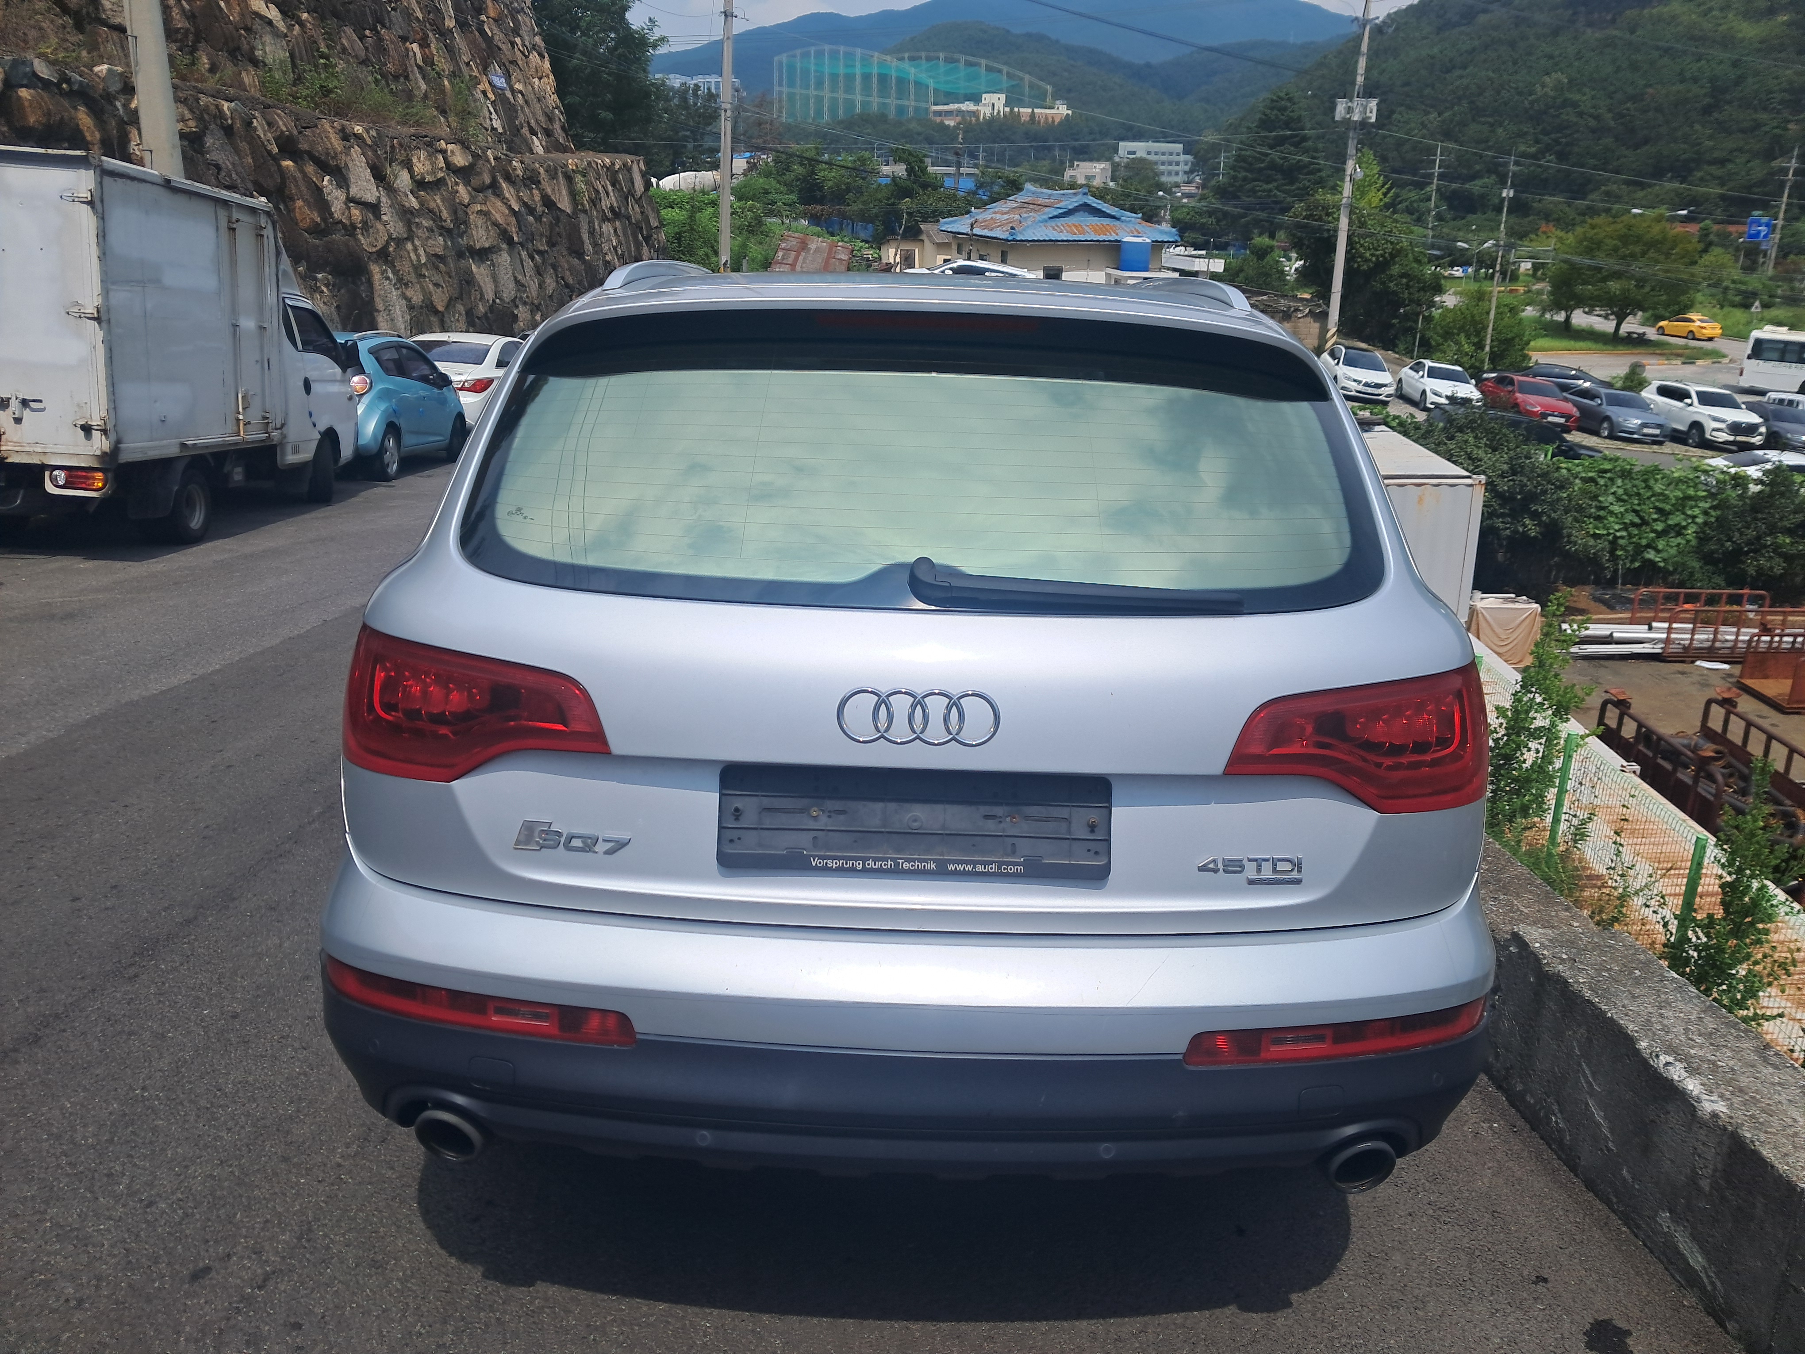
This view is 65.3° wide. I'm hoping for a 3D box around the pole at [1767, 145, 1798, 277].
[{"bbox_3d":[76.985,-40.426,122.979,0.360,12.500,0.360,1,17,0],"label":"pole"}]

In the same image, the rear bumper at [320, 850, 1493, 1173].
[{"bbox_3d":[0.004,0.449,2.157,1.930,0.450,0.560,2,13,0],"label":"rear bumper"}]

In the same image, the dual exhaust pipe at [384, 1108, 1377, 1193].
[{"bbox_3d":[0.008,0.700,2.183,1.490,0.095,0.160,2,13,0],"label":"dual exhaust pipe"}]

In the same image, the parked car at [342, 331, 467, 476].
[{"bbox_3d":[-6.086,-3.065,15.639,1.600,1.520,3.600,1,13,-2],"label":"parked car"}]

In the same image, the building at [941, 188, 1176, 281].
[{"bbox_3d":[6.832,-19.298,63.224,7.766,5.118,8.870,-4,19,-17],"label":"building"}]

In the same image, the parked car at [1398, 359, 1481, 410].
[{"bbox_3d":[18.637,-10.154,48.981,1.820,1.420,4.750,4,18,2],"label":"parked car"}]

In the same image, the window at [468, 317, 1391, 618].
[{"bbox_3d":[0.028,-0.289,2.028,1.300,0.486,0.150,1,-25,0],"label":"window"}]

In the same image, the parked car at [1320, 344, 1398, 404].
[{"bbox_3d":[16.450,-11.093,51.181,1.840,1.500,4.400,3,20,-1],"label":"parked car"}]

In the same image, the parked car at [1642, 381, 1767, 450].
[{"bbox_3d":[26.848,-8.834,47.319,1.960,1.820,4.850,2,18,-2],"label":"parked car"}]

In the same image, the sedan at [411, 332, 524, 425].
[{"bbox_3d":[-6.429,-4.344,21.027,1.835,1.470,4.820,1,15,-4],"label":"sedan"}]

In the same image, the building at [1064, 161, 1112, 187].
[{"bbox_3d":[42.147,-113.462,324.000,10.000,8.000,9.000,0,18,-5],"label":"building"}]

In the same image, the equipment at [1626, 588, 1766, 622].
[{"bbox_3d":[12.644,-0.976,22.402,2.150,0.820,0.070,1,17,0],"label":"equipment"}]

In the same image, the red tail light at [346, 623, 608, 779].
[{"bbox_3d":[-0.646,0.030,2.095,0.470,0.210,0.310,2,13,0],"label":"red tail light"}]

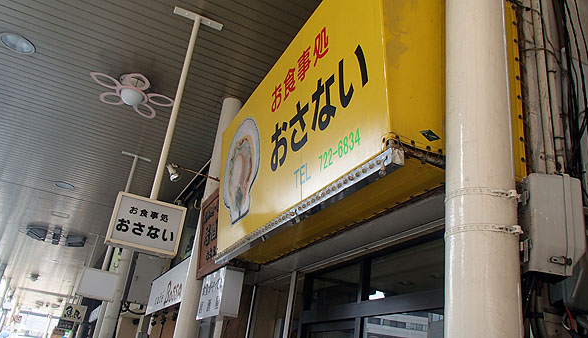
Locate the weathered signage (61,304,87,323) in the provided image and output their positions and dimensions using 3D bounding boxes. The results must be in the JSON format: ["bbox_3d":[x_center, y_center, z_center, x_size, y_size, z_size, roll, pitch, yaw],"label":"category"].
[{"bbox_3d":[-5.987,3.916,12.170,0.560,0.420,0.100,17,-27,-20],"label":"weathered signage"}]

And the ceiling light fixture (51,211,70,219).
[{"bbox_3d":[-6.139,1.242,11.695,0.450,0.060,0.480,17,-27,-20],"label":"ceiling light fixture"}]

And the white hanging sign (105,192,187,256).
[{"bbox_3d":[-1.240,0.489,3.765,0.570,0.440,0.110,17,-27,-20],"label":"white hanging sign"}]

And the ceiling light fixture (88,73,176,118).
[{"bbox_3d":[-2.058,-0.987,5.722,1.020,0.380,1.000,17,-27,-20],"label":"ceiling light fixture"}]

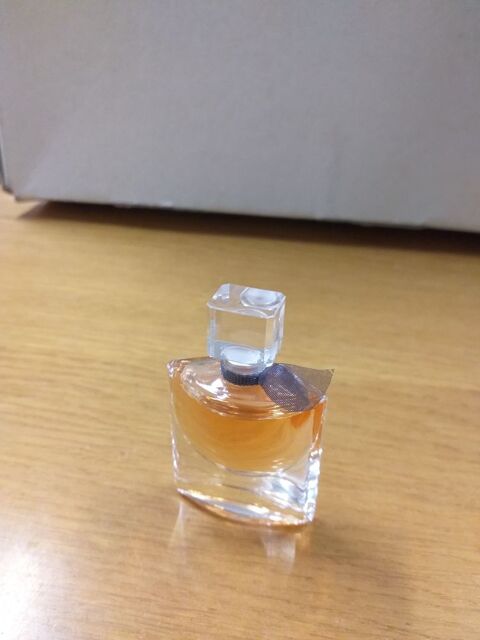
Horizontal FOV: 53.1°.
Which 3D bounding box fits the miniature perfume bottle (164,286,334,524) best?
[{"bbox_3d":[0.001,0.021,0.107,0.036,0.055,0.015,9,27,16],"label":"miniature perfume bottle"}]

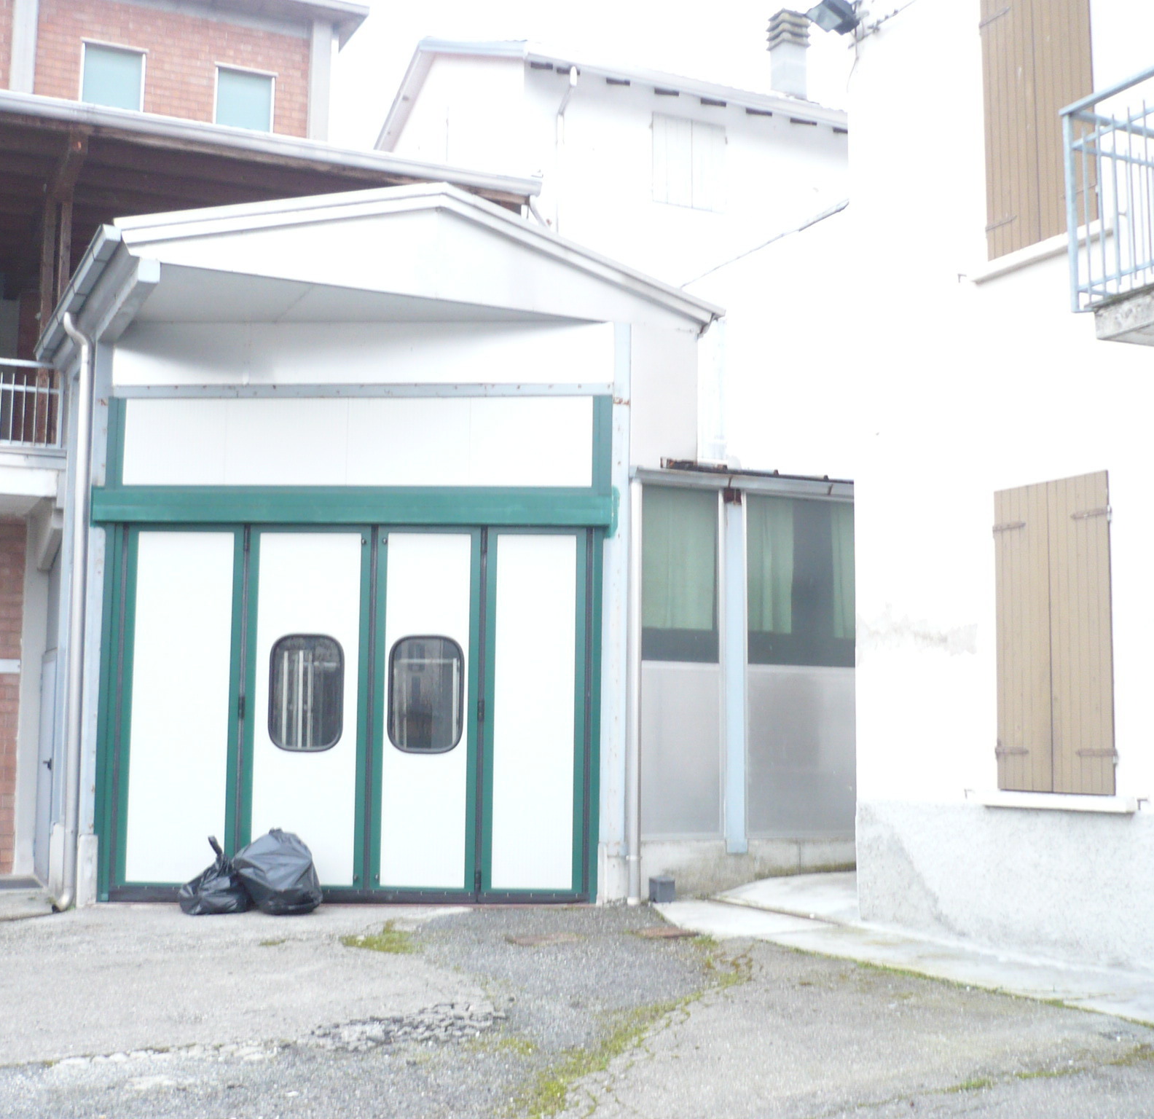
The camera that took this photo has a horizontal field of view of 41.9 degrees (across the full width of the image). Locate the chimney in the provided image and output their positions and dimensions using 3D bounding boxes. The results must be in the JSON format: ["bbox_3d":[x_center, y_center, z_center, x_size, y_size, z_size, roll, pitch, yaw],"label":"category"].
[{"bbox_3d":[2.736,-6.521,19.512,0.410,1.300,0.410,3,-7,-23],"label":"chimney"}]

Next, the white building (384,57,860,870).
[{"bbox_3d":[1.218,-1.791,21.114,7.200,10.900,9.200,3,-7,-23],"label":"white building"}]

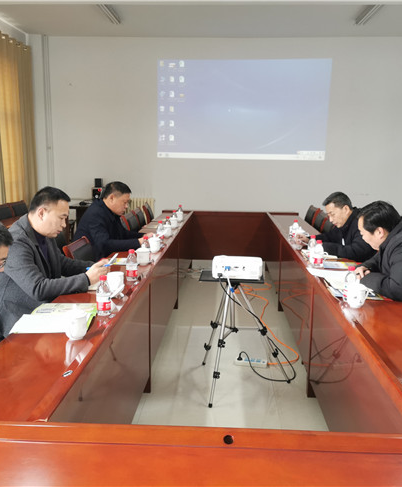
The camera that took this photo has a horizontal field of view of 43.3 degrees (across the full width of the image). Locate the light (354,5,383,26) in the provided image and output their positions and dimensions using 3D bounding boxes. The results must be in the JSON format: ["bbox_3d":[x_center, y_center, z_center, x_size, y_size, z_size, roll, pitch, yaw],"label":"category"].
[{"bbox_3d":[2.044,-2.768,5.929,0.110,0.090,1.220,1,9,3],"label":"light"}]

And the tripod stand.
[{"bbox_3d":[0.283,0.566,3.248,0.600,0.720,0.630,1,10,3],"label":"tripod stand"}]

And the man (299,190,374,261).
[{"bbox_3d":[1.075,0.212,3.916,0.720,1.220,0.560,1,9,3],"label":"man"}]

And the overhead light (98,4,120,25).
[{"bbox_3d":[-1.122,-2.819,6.092,0.110,0.090,1.220,1,9,3],"label":"overhead light"}]

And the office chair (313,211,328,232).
[{"bbox_3d":[1.136,0.083,5.768,0.550,0.890,0.460,1,9,3],"label":"office chair"}]

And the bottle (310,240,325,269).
[{"bbox_3d":[0.768,0.067,3.281,0.063,0.175,0.063,1,9,3],"label":"bottle"}]

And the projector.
[{"bbox_3d":[0.235,0.161,3.182,0.300,0.098,0.240,2,10,7],"label":"projector"}]

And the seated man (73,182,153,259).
[{"bbox_3d":[-0.673,0.163,3.890,0.680,1.260,0.540,1,9,6],"label":"seated man"}]

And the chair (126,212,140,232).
[{"bbox_3d":[-0.496,0.149,5.086,0.550,0.900,0.460,1,9,3],"label":"chair"}]

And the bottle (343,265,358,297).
[{"bbox_3d":[0.735,0.197,2.483,0.063,0.175,0.063,1,9,3],"label":"bottle"}]

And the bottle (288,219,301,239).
[{"bbox_3d":[0.798,-0.109,4.272,0.063,0.175,0.063,1,9,3],"label":"bottle"}]

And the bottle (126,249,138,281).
[{"bbox_3d":[-0.390,0.122,2.882,0.063,0.175,0.063,1,9,3],"label":"bottle"}]

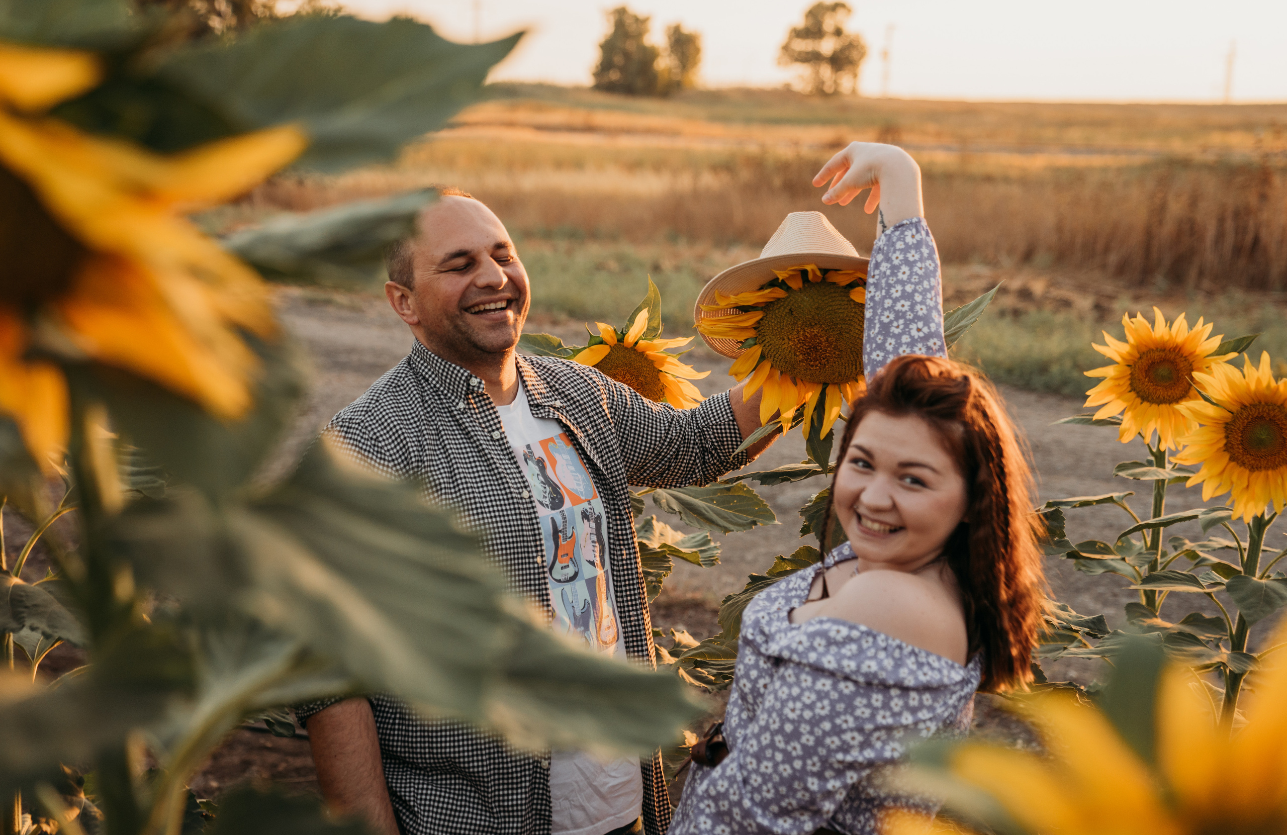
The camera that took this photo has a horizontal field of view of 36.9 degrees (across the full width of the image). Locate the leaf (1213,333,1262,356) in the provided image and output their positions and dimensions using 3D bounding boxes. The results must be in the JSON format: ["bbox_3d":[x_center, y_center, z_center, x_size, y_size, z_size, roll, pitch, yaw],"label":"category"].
[{"bbox_3d":[0.970,-0.118,3.170,0.100,0.030,0.070,-14,23,-16],"label":"leaf"}]

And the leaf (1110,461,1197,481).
[{"bbox_3d":[0.812,0.085,3.070,0.115,0.025,0.100,6,10,26],"label":"leaf"}]

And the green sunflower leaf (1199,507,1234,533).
[{"bbox_3d":[0.882,0.158,2.970,0.050,0.030,0.055,24,40,30],"label":"green sunflower leaf"}]

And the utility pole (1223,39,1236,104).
[{"bbox_3d":[74.337,-43.866,245.000,0.900,8.100,0.500,2,9,0],"label":"utility pole"}]

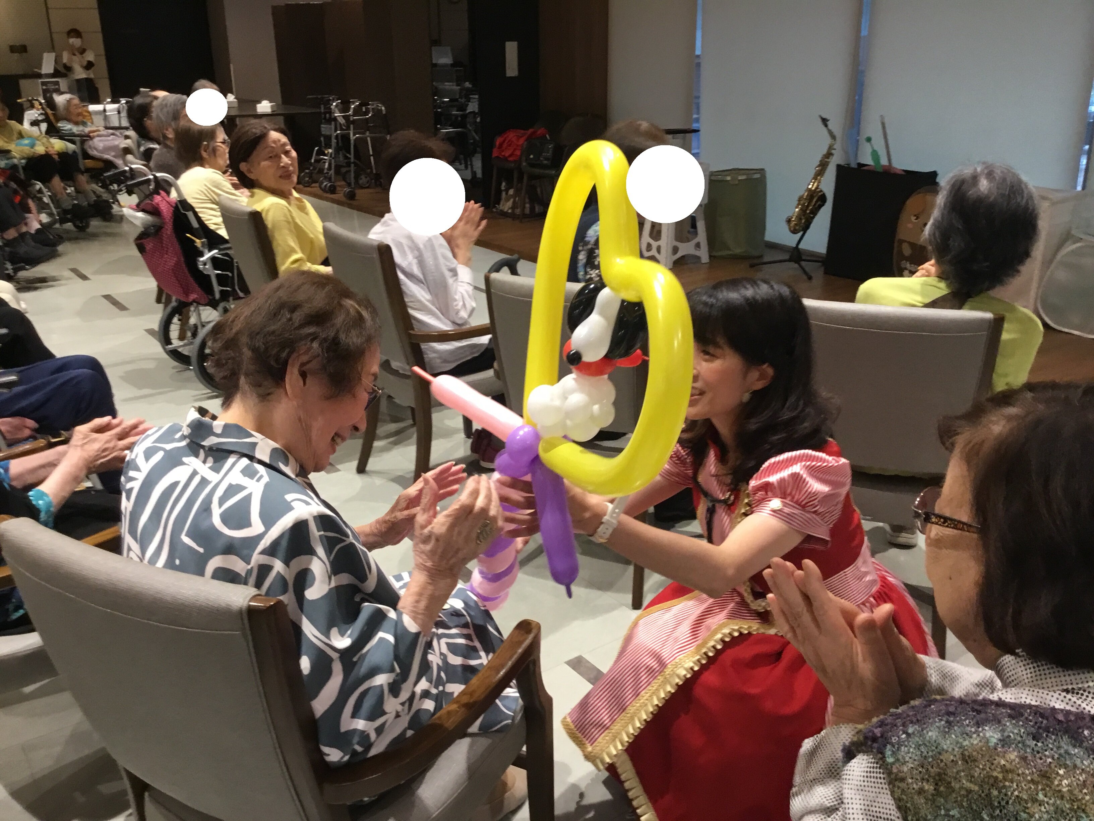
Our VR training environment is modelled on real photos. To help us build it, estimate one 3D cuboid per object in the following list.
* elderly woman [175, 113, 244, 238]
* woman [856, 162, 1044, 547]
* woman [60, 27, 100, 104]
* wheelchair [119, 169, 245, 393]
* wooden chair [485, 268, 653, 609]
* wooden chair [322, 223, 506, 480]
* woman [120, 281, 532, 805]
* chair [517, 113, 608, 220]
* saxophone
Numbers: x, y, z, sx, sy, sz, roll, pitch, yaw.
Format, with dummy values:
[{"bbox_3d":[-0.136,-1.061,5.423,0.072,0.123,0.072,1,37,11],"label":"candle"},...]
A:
[{"bbox_3d":[-1.283,-0.742,4.312,0.720,1.060,0.480,-12,23,-28],"label":"elderly woman"},{"bbox_3d":[0.989,-0.088,2.497,0.500,1.100,0.700,5,21,16],"label":"woman"},{"bbox_3d":[-5.236,-3.519,11.266,0.480,1.620,0.360,-7,21,-16],"label":"woman"},{"bbox_3d":[-1.330,-0.595,4.291,0.950,0.900,0.560,-14,24,-32],"label":"wheelchair"},{"bbox_3d":[0.172,0.008,2.653,0.575,0.840,0.570,9,22,26],"label":"wooden chair"},{"bbox_3d":[-0.342,-0.182,3.197,0.570,0.840,0.575,-15,24,-33],"label":"wooden chair"},{"bbox_3d":[-0.247,0.295,1.488,0.510,1.110,0.690,14,25,35],"label":"woman"},{"bbox_3d":[0.112,-1.989,8.067,0.550,0.830,0.560,15,25,37],"label":"chair"},{"bbox_3d":[1.728,-1.464,6.222,0.290,0.730,0.180,16,10,-30],"label":"saxophone"}]

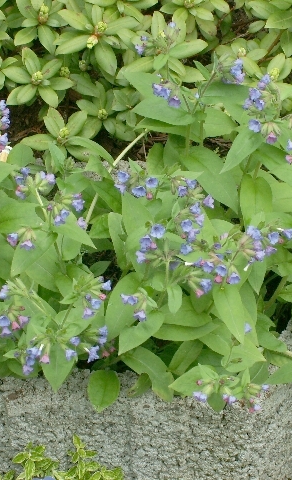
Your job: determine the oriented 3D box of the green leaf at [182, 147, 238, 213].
[{"bbox_3d":[0.077,-0.072,1.378,0.046,0.020,0.105,-35,66,-18],"label":"green leaf"}]

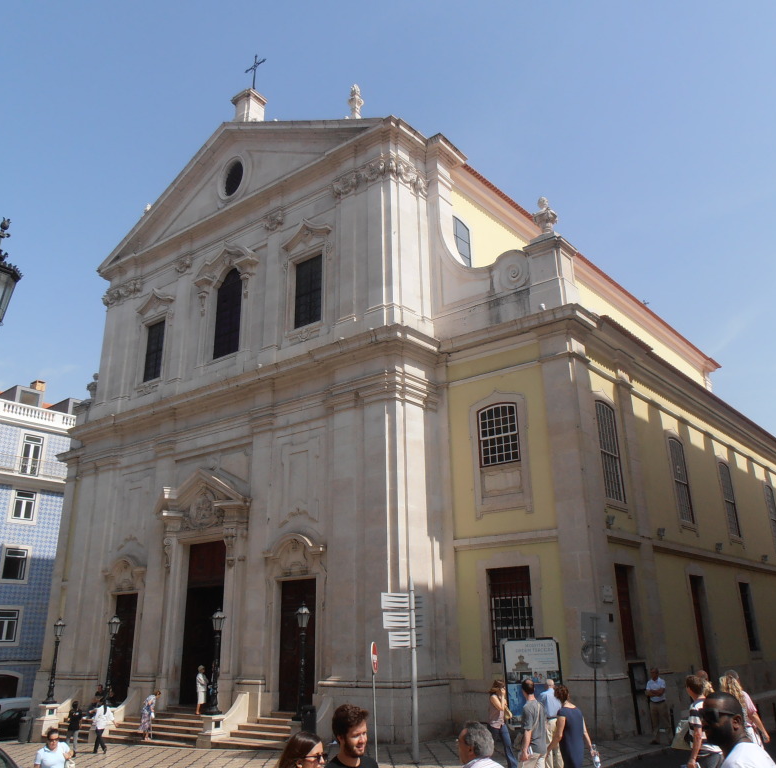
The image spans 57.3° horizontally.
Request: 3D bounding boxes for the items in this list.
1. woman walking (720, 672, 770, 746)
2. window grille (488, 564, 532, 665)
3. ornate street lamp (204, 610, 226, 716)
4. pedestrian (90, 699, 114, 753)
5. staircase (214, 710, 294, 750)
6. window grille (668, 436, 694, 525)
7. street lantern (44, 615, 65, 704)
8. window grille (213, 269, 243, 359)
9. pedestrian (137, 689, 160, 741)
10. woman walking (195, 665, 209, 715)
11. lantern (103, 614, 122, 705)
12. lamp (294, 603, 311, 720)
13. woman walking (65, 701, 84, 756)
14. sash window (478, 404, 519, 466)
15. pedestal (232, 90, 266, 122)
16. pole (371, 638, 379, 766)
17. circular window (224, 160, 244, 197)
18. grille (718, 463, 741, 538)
[{"bbox_3d":[5.675,5.504,11.303,0.550,1.660,0.420,-4,-20,7],"label":"woman walking"},{"bbox_3d":[3.909,7.307,22.535,1.480,2.860,0.120,-15,-24,34],"label":"window grille"},{"bbox_3d":[-5.829,9.433,24.212,0.500,3.360,0.500,-15,-24,34],"label":"ornate street lamp"},{"bbox_3d":[-9.294,11.130,23.122,0.520,1.610,0.520,-11,-22,25],"label":"pedestrian"},{"bbox_3d":[-3.535,10.864,22.217,3.050,0.850,2.500,-15,-24,34],"label":"staircase"},{"bbox_3d":[11.864,3.869,28.757,0.120,3.437,1.533,-17,-26,38],"label":"window grille"},{"bbox_3d":[-13.842,11.492,29.543,0.500,3.360,0.500,-15,-24,34],"label":"street lantern"},{"bbox_3d":[-7.218,-3.274,32.295,1.790,4.410,0.150,-15,-24,34],"label":"window grille"},{"bbox_3d":[-8.024,11.226,24.152,0.720,1.580,0.500,2,-20,-9],"label":"pedestrian"},{"bbox_3d":[-6.690,10.928,25.416,0.380,1.630,0.500,-1,-20,0],"label":"woman walking"},{"bbox_3d":[-10.766,10.724,27.608,0.580,3.319,0.580,-15,-24,34],"label":"lantern"},{"bbox_3d":[-2.542,8.240,21.212,0.520,3.280,0.520,-15,-24,34],"label":"lamp"},{"bbox_3d":[-9.916,10.928,22.493,0.550,1.610,0.500,-12,-23,28],"label":"woman walking"},{"bbox_3d":[3.609,1.644,23.172,1.480,2.040,0.150,-15,-24,34],"label":"sash window"},{"bbox_3d":[-6.966,-13.179,35.314,1.370,2.150,1.120,-15,-24,34],"label":"pedestal"},{"bbox_3d":[-0.242,6.618,14.409,0.100,2.600,0.600,-4,-20,7],"label":"pole"},{"bbox_3d":[-7.602,-10.087,34.935,1.780,1.780,0.250,-15,-24,34],"label":"circular window"},{"bbox_3d":[15.433,5.266,32.125,0.120,3.300,1.350,-17,-25,38],"label":"grille"}]

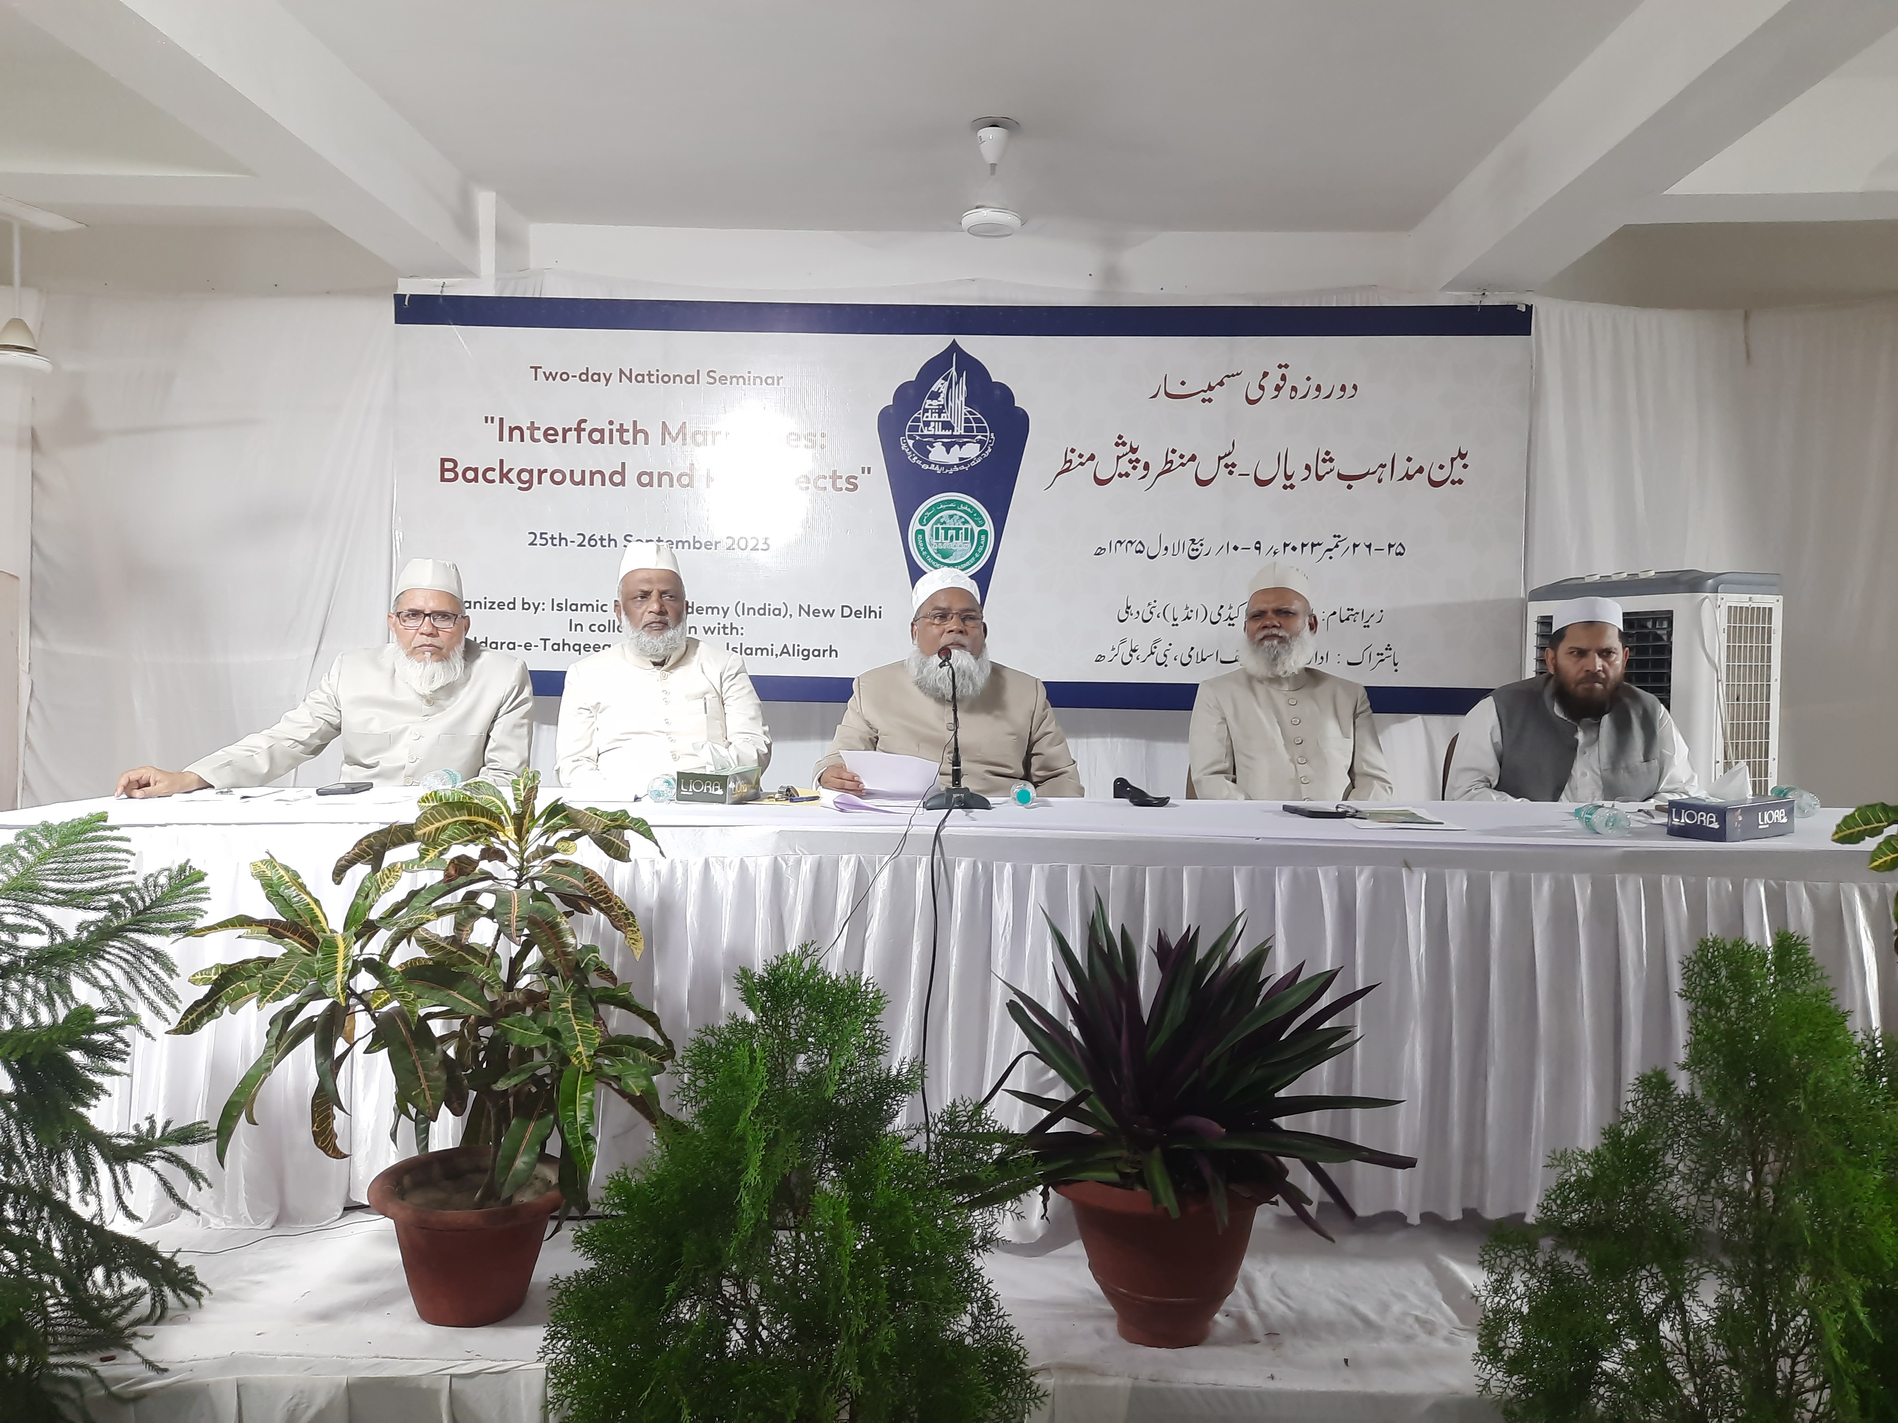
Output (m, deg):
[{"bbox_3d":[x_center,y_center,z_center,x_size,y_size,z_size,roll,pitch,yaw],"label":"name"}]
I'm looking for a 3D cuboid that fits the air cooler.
[{"bbox_3d":[2.161,0.244,4.230,0.430,1.300,0.630,-1,2,-33],"label":"air cooler"}]

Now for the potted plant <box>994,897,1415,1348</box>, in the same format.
[{"bbox_3d":[0.415,0.641,2.273,0.680,0.730,0.660,0,2,0],"label":"potted plant"}]

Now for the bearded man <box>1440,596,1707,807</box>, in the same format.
[{"bbox_3d":[1.497,0.349,3.333,0.600,1.260,0.820,1,2,17],"label":"bearded man"}]

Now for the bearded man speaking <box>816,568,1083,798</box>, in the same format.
[{"bbox_3d":[-0.002,0.306,3.362,0.640,1.320,0.780,0,2,0],"label":"bearded man speaking"}]

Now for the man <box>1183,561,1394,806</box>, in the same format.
[{"bbox_3d":[0.858,0.295,3.442,0.520,1.350,0.760,1,2,9],"label":"man"}]

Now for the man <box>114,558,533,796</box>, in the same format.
[{"bbox_3d":[-1.462,0.288,3.392,0.920,1.330,0.760,0,2,-12],"label":"man"}]

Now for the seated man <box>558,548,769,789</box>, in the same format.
[{"bbox_3d":[-0.722,0.272,3.441,0.540,1.370,0.760,0,2,-10],"label":"seated man"}]

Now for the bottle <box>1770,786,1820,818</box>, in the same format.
[{"bbox_3d":[1.908,0.201,3.118,0.060,0.060,0.180,1,5,10],"label":"bottle"}]

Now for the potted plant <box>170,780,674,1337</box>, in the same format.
[{"bbox_3d":[-0.874,0.539,2.340,0.820,0.910,0.740,0,2,0],"label":"potted plant"}]

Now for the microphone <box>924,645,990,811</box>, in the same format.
[{"bbox_3d":[0.015,0.035,3.163,0.155,0.366,0.160,0,2,0],"label":"microphone"}]

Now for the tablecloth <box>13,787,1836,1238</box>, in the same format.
[{"bbox_3d":[0.195,0.603,2.972,4.450,0.755,0.730,1,2,1],"label":"tablecloth"}]

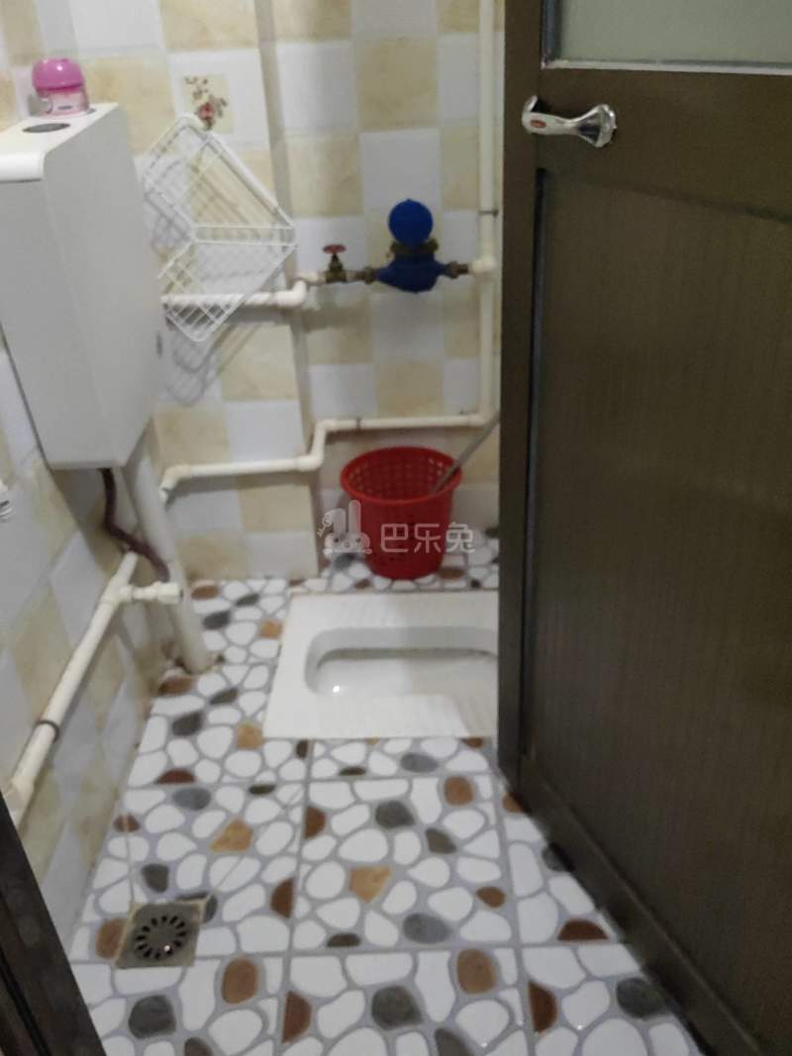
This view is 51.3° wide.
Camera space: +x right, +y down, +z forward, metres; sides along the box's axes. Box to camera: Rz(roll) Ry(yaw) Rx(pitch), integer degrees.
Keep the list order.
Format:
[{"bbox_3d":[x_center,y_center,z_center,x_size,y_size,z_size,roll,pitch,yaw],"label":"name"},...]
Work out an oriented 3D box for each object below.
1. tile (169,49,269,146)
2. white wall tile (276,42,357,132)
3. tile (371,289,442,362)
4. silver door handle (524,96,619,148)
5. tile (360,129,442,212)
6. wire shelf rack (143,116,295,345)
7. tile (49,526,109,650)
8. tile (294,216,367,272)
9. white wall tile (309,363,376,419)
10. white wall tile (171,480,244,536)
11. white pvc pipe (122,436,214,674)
[{"bbox_3d":[-0.297,-0.723,1.399,0.153,0.151,0.010,-3,30,1],"label":"tile"},{"bbox_3d":[-0.141,-0.804,1.508,0.139,0.150,0.010,-2,32,1],"label":"white wall tile"},{"bbox_3d":[0.024,-0.426,1.741,0.151,0.150,0.010,-2,32,1],"label":"tile"},{"bbox_3d":[0.156,-0.368,0.746,0.050,0.046,0.105,-14,32,-19],"label":"silver door handle"},{"bbox_3d":[0.010,-0.701,1.624,0.155,0.151,0.010,-3,30,1],"label":"tile"},{"bbox_3d":[-0.298,-0.501,1.400,0.248,0.350,0.113,-2,32,1],"label":"wire shelf rack"},{"bbox_3d":[-0.475,0.094,1.226,0.010,0.149,0.151,-2,32,1],"label":"tile"},{"bbox_3d":[-0.131,-0.563,1.701,0.144,0.150,0.010,-3,30,1],"label":"tile"},{"bbox_3d":[-0.116,-0.297,1.853,0.144,0.150,0.010,-3,30,1],"label":"white wall tile"},{"bbox_3d":[-0.409,-0.055,1.780,0.146,0.150,0.010,-3,30,1],"label":"white wall tile"},{"bbox_3d":[-0.399,0.029,1.465,0.052,0.546,0.052,-2,32,1],"label":"white pvc pipe"}]

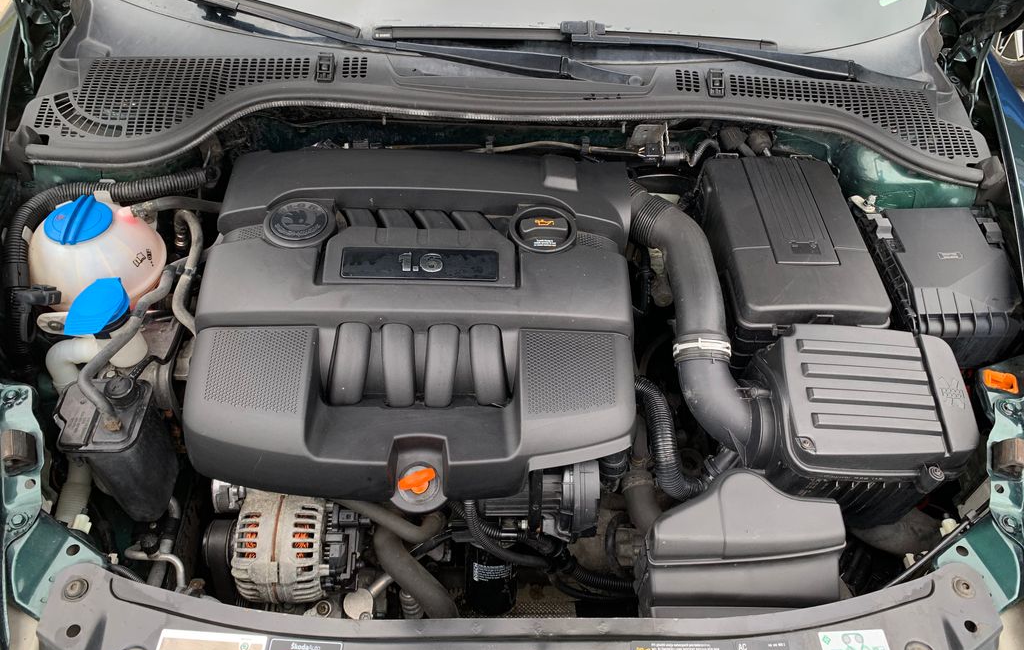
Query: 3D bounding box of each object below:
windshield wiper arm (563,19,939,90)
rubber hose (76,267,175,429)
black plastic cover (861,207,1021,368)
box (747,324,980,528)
[{"bbox_3d":[0.354,-0.408,1.165,0.577,0.045,0.050,9,55,-2],"label":"windshield wiper arm"},{"bbox_3d":[-0.482,0.026,0.973,0.065,0.075,0.205,0,50,0],"label":"rubber hose"},{"bbox_3d":[0.627,-0.052,1.140,0.185,0.110,0.215,0,55,-5],"label":"black plastic cover"},{"bbox_3d":[0.403,0.133,0.952,0.225,0.190,0.200,4,50,3],"label":"box"}]

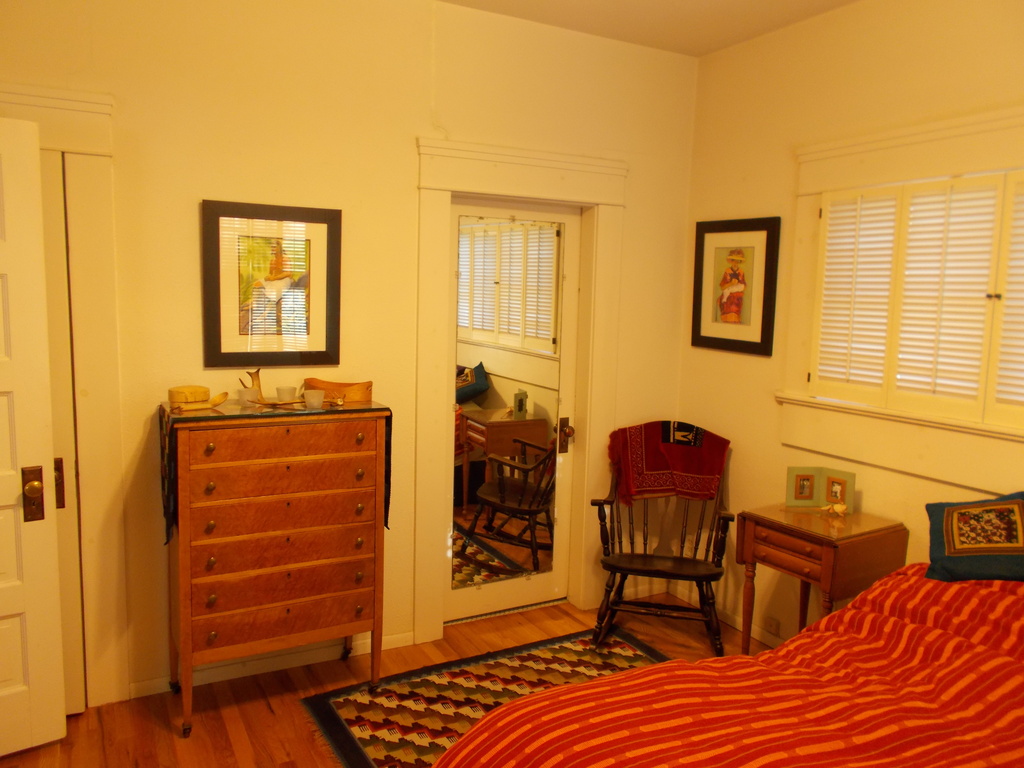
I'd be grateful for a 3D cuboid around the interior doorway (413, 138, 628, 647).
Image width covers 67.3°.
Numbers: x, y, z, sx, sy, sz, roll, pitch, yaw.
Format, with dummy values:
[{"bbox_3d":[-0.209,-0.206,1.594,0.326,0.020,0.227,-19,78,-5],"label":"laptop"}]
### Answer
[{"bbox_3d":[0.031,0.047,3.594,1.081,2.190,0.150,-2,8,-29],"label":"interior doorway"}]

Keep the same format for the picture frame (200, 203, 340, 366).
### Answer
[{"bbox_3d":[-0.900,-0.372,2.938,0.512,0.608,0.028,-2,8,-29],"label":"picture frame"}]

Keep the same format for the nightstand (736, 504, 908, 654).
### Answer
[{"bbox_3d":[1.171,0.880,2.976,0.435,0.749,0.455,-3,8,-33],"label":"nightstand"}]

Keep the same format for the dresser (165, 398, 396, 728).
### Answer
[{"bbox_3d":[-0.881,0.637,2.888,0.747,1.138,0.385,-2,8,-29],"label":"dresser"}]

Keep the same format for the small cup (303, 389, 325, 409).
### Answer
[{"bbox_3d":[-0.711,0.053,2.772,0.075,0.067,0.075,2,7,0],"label":"small cup"}]

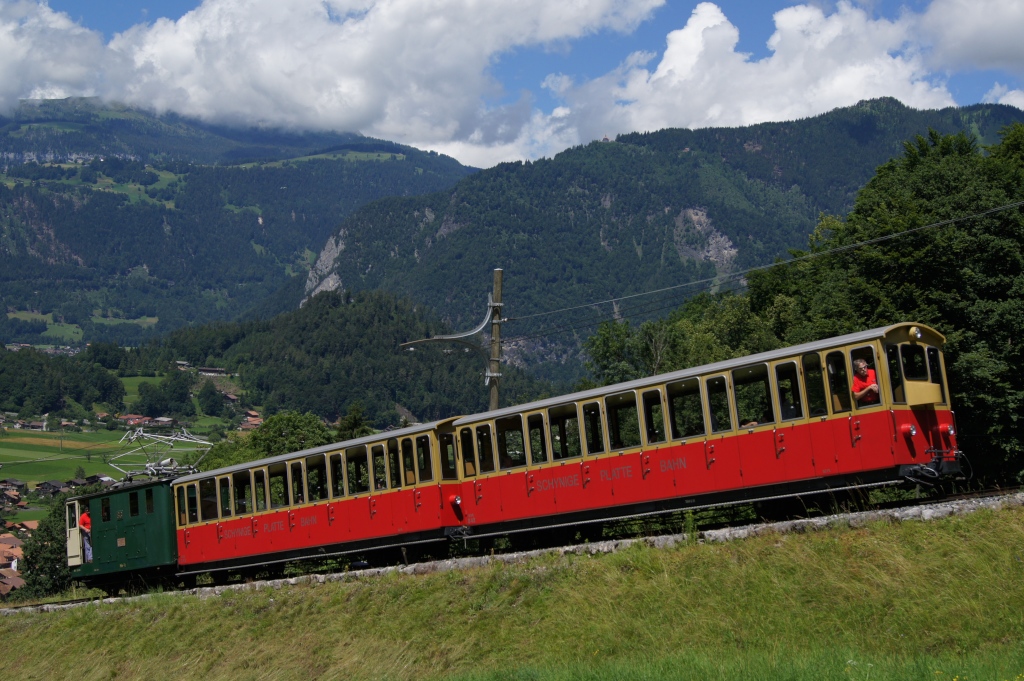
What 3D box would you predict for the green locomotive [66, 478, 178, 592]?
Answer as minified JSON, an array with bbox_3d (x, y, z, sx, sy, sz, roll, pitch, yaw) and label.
[{"bbox_3d":[-10.318,5.676,36.739,5.452,3.060,2.250,-15,-12,40],"label":"green locomotive"}]

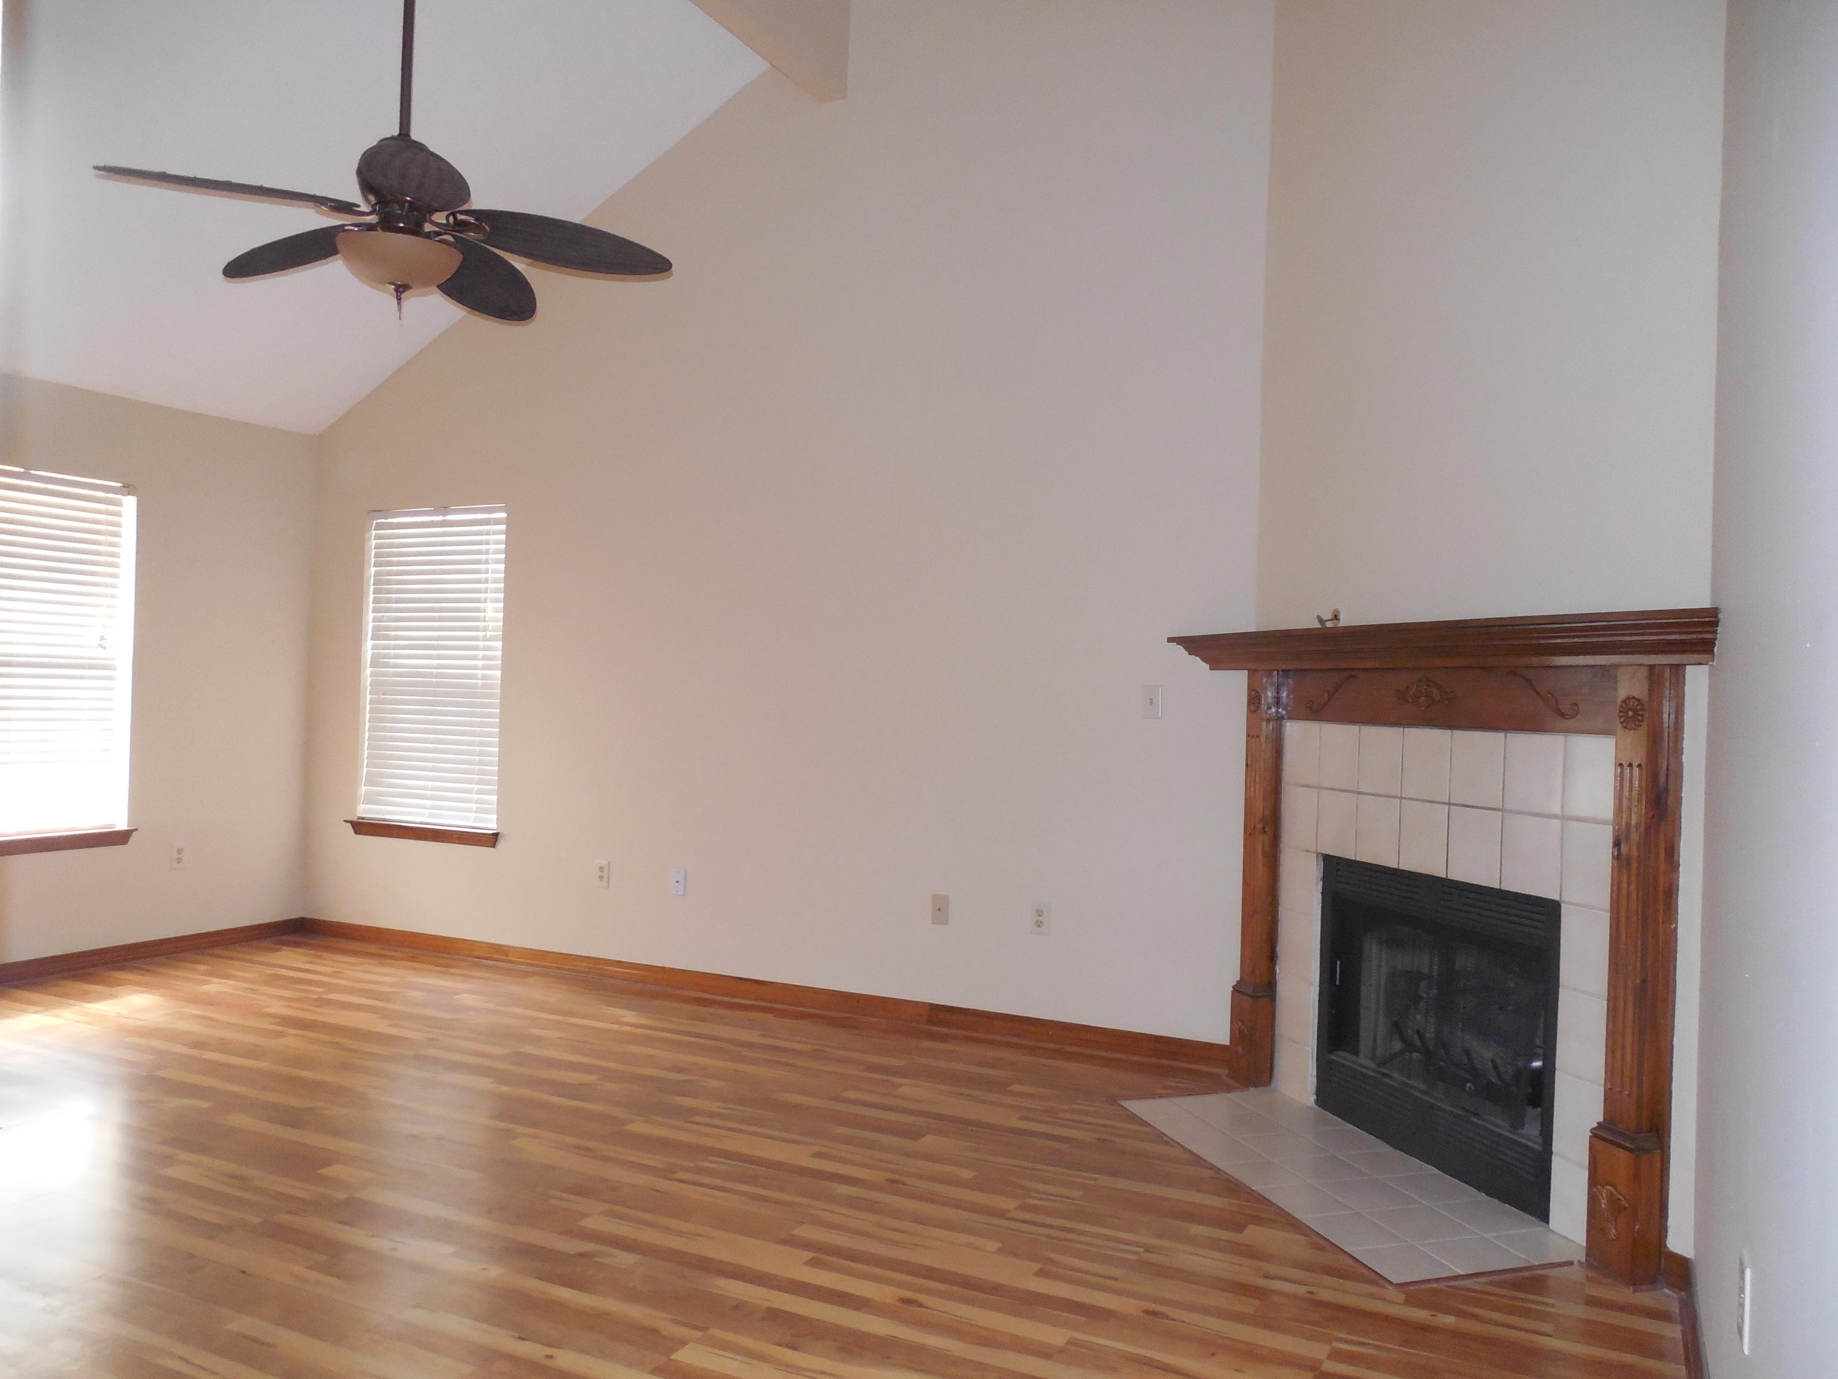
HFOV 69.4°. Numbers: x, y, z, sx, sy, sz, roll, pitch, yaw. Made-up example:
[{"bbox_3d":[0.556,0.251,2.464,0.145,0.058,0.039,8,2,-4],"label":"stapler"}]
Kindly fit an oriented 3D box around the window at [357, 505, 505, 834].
[{"bbox_3d":[-2.255,-0.105,6.205,0.862,1.470,0.100,1,-1,26],"label":"window"}]

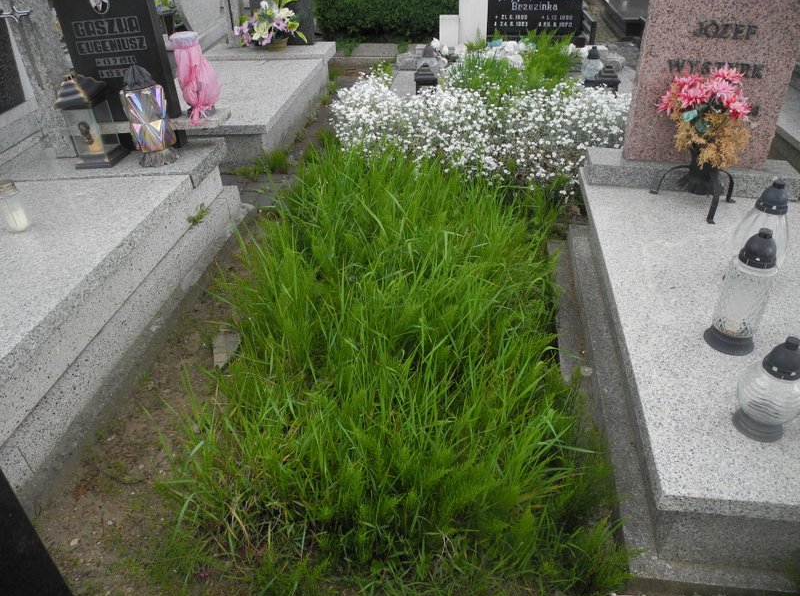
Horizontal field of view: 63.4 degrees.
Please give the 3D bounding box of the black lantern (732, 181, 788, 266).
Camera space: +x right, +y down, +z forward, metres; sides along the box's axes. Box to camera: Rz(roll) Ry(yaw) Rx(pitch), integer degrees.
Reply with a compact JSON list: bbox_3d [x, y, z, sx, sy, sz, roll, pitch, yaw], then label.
[{"bbox_3d":[1.042,-0.172,1.851,0.168,0.336,0.168,2,35,8],"label":"black lantern"}]

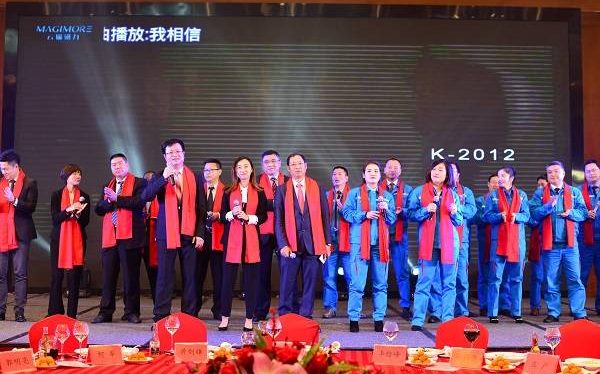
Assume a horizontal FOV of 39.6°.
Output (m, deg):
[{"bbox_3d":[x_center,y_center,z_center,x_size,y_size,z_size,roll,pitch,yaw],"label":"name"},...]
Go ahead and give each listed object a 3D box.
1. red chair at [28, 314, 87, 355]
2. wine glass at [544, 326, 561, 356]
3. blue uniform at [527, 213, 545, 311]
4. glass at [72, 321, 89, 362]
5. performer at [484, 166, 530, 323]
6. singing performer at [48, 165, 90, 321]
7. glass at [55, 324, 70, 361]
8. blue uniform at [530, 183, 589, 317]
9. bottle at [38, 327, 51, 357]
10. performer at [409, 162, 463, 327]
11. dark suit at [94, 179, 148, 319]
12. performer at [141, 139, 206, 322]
[{"bbox_3d":[-1.529,1.307,5.269,0.440,0.950,0.540,1,-3,-18],"label":"red chair"},{"bbox_3d":[1.337,0.858,4.400,0.090,0.222,0.090,0,-3,0],"label":"wine glass"},{"bbox_3d":[2.858,0.777,9.741,0.460,1.340,0.330,0,-3,11],"label":"blue uniform"},{"bbox_3d":[-1.291,0.911,4.900,0.090,0.230,0.090,0,-3,0],"label":"glass"},{"bbox_3d":[2.191,0.602,8.800,0.470,1.650,0.360,0,-3,11],"label":"performer"},{"bbox_3d":[-2.412,0.586,8.720,0.440,1.620,0.340,1,-4,-14],"label":"singing performer"},{"bbox_3d":[-1.419,0.930,4.980,0.087,0.220,0.087,0,-3,0],"label":"glass"},{"bbox_3d":[2.754,0.685,8.843,0.560,1.420,0.360,0,-3,12],"label":"blue uniform"},{"bbox_3d":[-1.463,0.887,4.770,0.060,0.165,0.060,0,-3,0],"label":"bottle"},{"bbox_3d":[1.313,0.567,8.077,0.500,1.630,0.400,0,-3,6],"label":"performer"},{"bbox_3d":[-1.842,0.631,8.550,0.480,1.460,0.360,-1,-3,18],"label":"dark suit"},{"bbox_3d":[-1.230,0.447,8.100,0.600,1.800,0.420,1,-3,-3],"label":"performer"}]

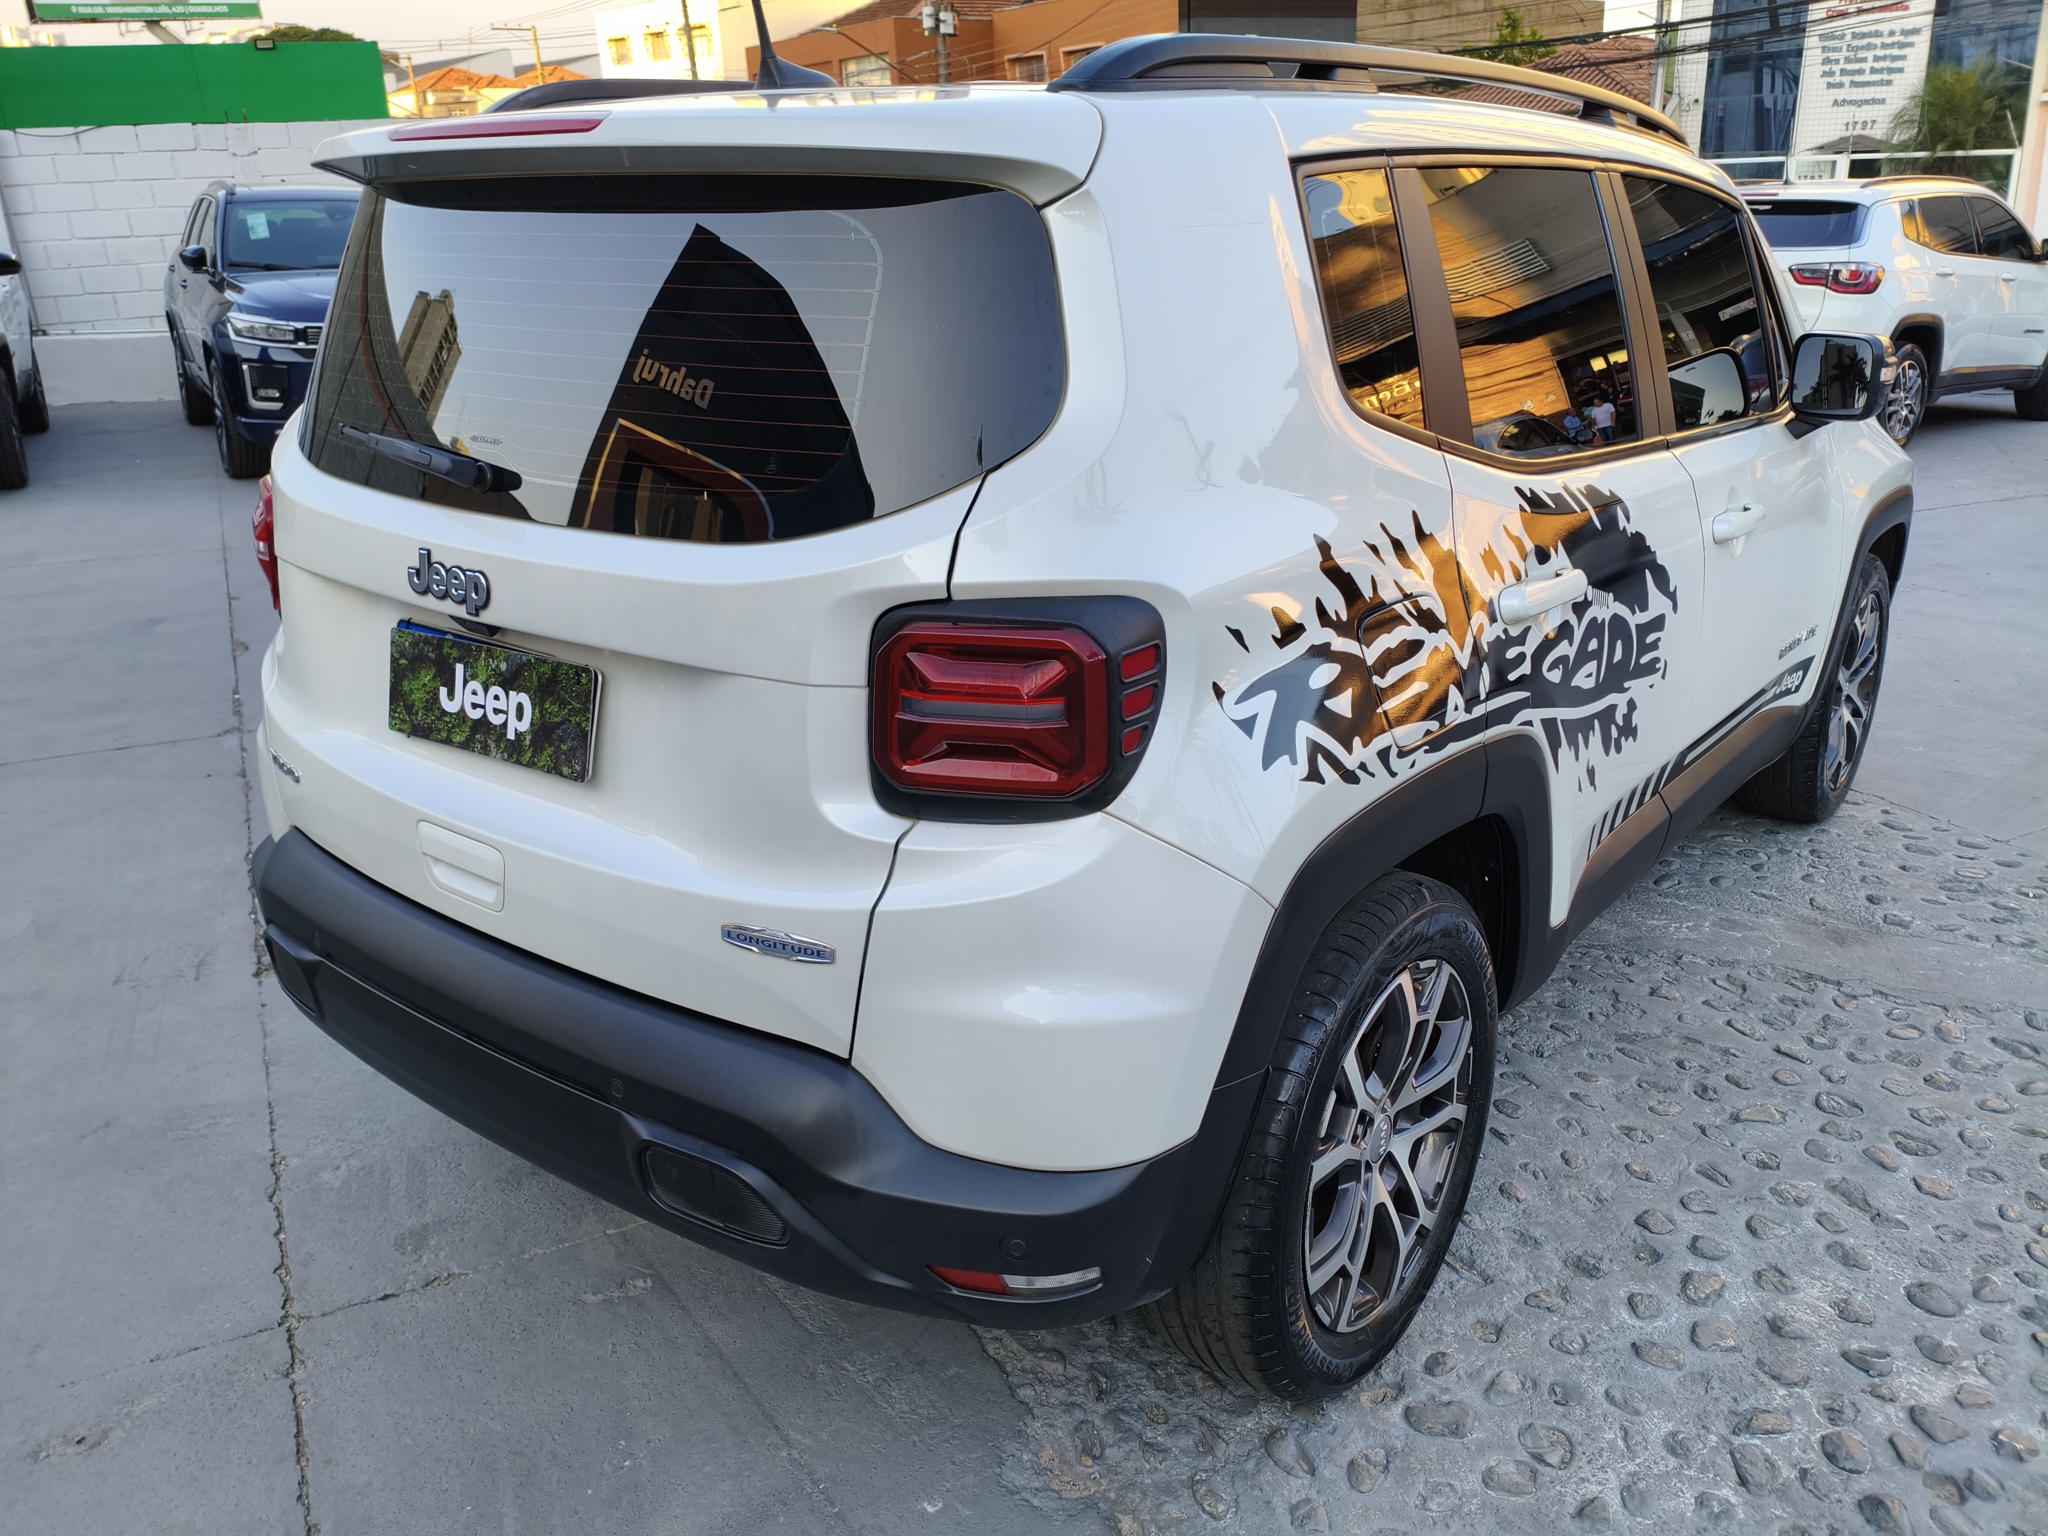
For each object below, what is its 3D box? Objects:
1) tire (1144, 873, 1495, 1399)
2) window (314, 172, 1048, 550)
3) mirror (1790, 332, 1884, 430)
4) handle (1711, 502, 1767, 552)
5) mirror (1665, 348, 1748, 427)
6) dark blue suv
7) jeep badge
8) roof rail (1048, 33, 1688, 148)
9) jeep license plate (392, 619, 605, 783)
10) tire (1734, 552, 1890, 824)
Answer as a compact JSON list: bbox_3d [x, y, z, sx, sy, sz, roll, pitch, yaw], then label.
[{"bbox_3d":[0.405,0.475,2.068,0.230,0.690,0.690,13,23,37],"label":"tire"},{"bbox_3d":[-0.536,-0.500,1.854,1.370,0.420,0.110,13,-5,37],"label":"window"},{"bbox_3d":[1.544,-0.736,2.920,0.185,0.170,0.130,11,23,34],"label":"mirror"},{"bbox_3d":[1.278,-0.426,2.741,0.055,0.052,0.215,13,23,37],"label":"handle"},{"bbox_3d":[1.371,-0.776,3.108,0.170,0.160,0.110,14,24,40],"label":"mirror"},{"bbox_3d":[-4.543,-3.003,10.189,1.900,1.680,4.720,-12,22,-29],"label":"dark blue suv"},{"bbox_3d":[-0.664,-0.214,1.773,0.160,0.070,0.015,13,12,37],"label":"jeep badge"},{"bbox_3d":[0.676,-1.003,2.310,0.065,0.100,2.060,13,23,37],"label":"roof rail"},{"bbox_3d":[-0.645,-0.080,1.837,0.415,0.134,0.020,13,12,37],"label":"jeep license plate"},{"bbox_3d":[2.017,-0.207,3.949,0.230,0.690,0.690,13,23,37],"label":"tire"}]

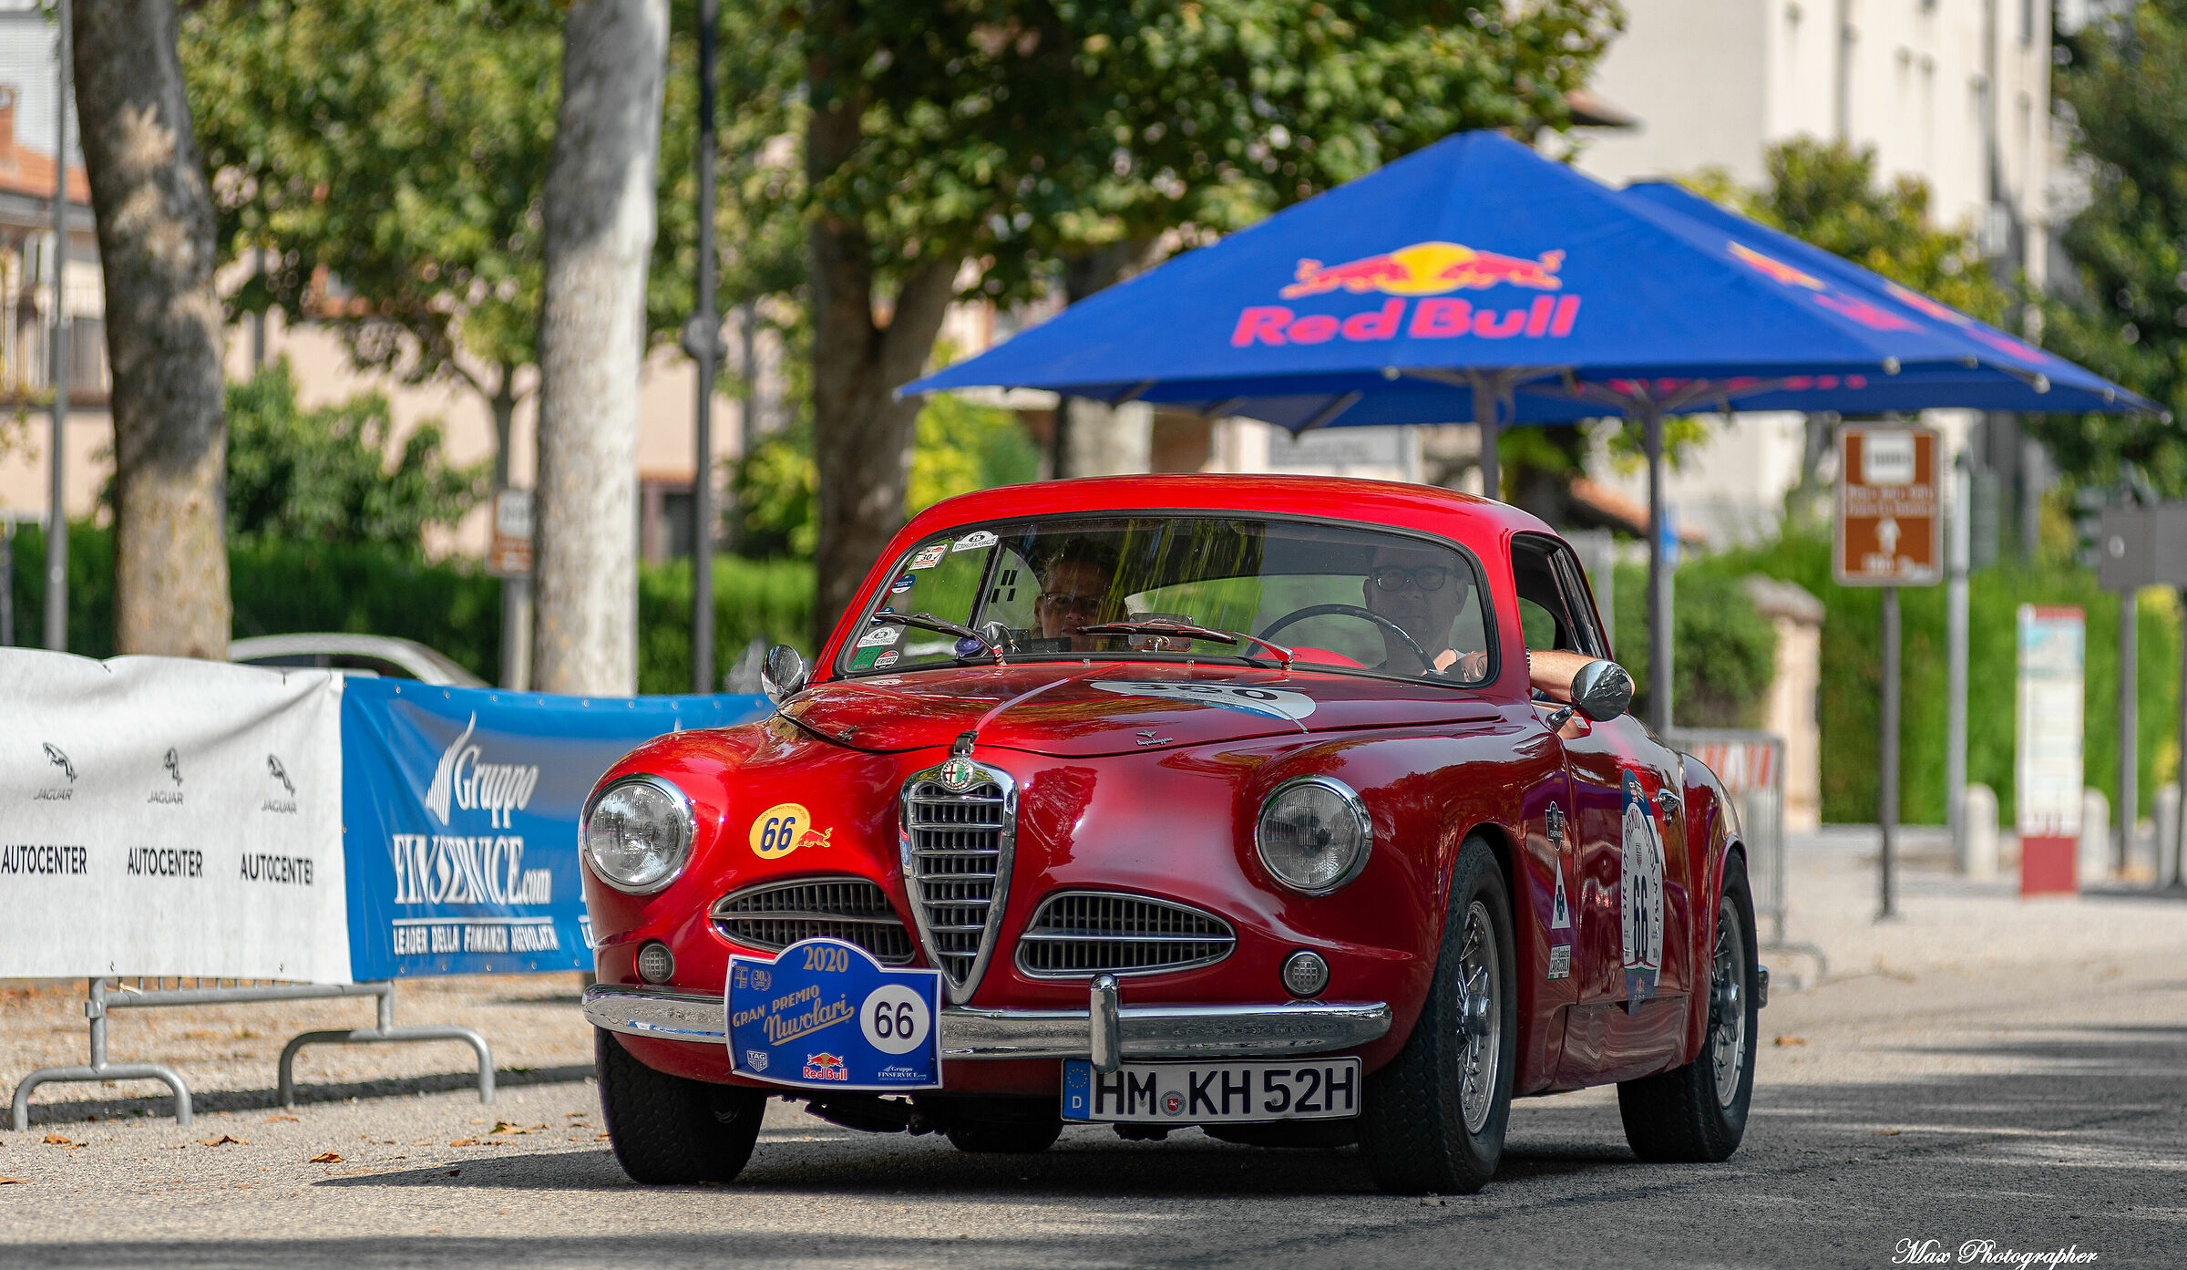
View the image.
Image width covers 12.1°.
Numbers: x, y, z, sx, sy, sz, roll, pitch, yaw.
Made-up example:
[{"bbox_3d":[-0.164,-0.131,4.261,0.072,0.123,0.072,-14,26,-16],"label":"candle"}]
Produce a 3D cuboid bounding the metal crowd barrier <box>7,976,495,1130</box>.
[{"bbox_3d":[-2.030,0.617,25.100,0.500,1.100,2.250,-1,-1,14],"label":"metal crowd barrier"}]

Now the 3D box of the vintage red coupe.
[{"bbox_3d":[0.275,0.347,19.460,1.610,1.340,4.400,0,-1,13],"label":"vintage red coupe"}]

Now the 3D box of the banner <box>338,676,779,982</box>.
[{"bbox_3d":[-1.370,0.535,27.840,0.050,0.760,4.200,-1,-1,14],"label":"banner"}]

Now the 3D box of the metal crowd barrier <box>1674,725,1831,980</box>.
[{"bbox_3d":[2.690,0.950,44.700,0.500,1.100,2.300,0,-1,17],"label":"metal crowd barrier"}]

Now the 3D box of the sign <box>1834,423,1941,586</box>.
[{"bbox_3d":[4.470,-0.734,58.000,0.600,0.910,0.050,0,-1,7],"label":"sign"}]

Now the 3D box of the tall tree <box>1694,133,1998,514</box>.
[{"bbox_3d":[7.000,-1.370,95.000,3.100,6.500,3.100,1,-1,0],"label":"tall tree"}]

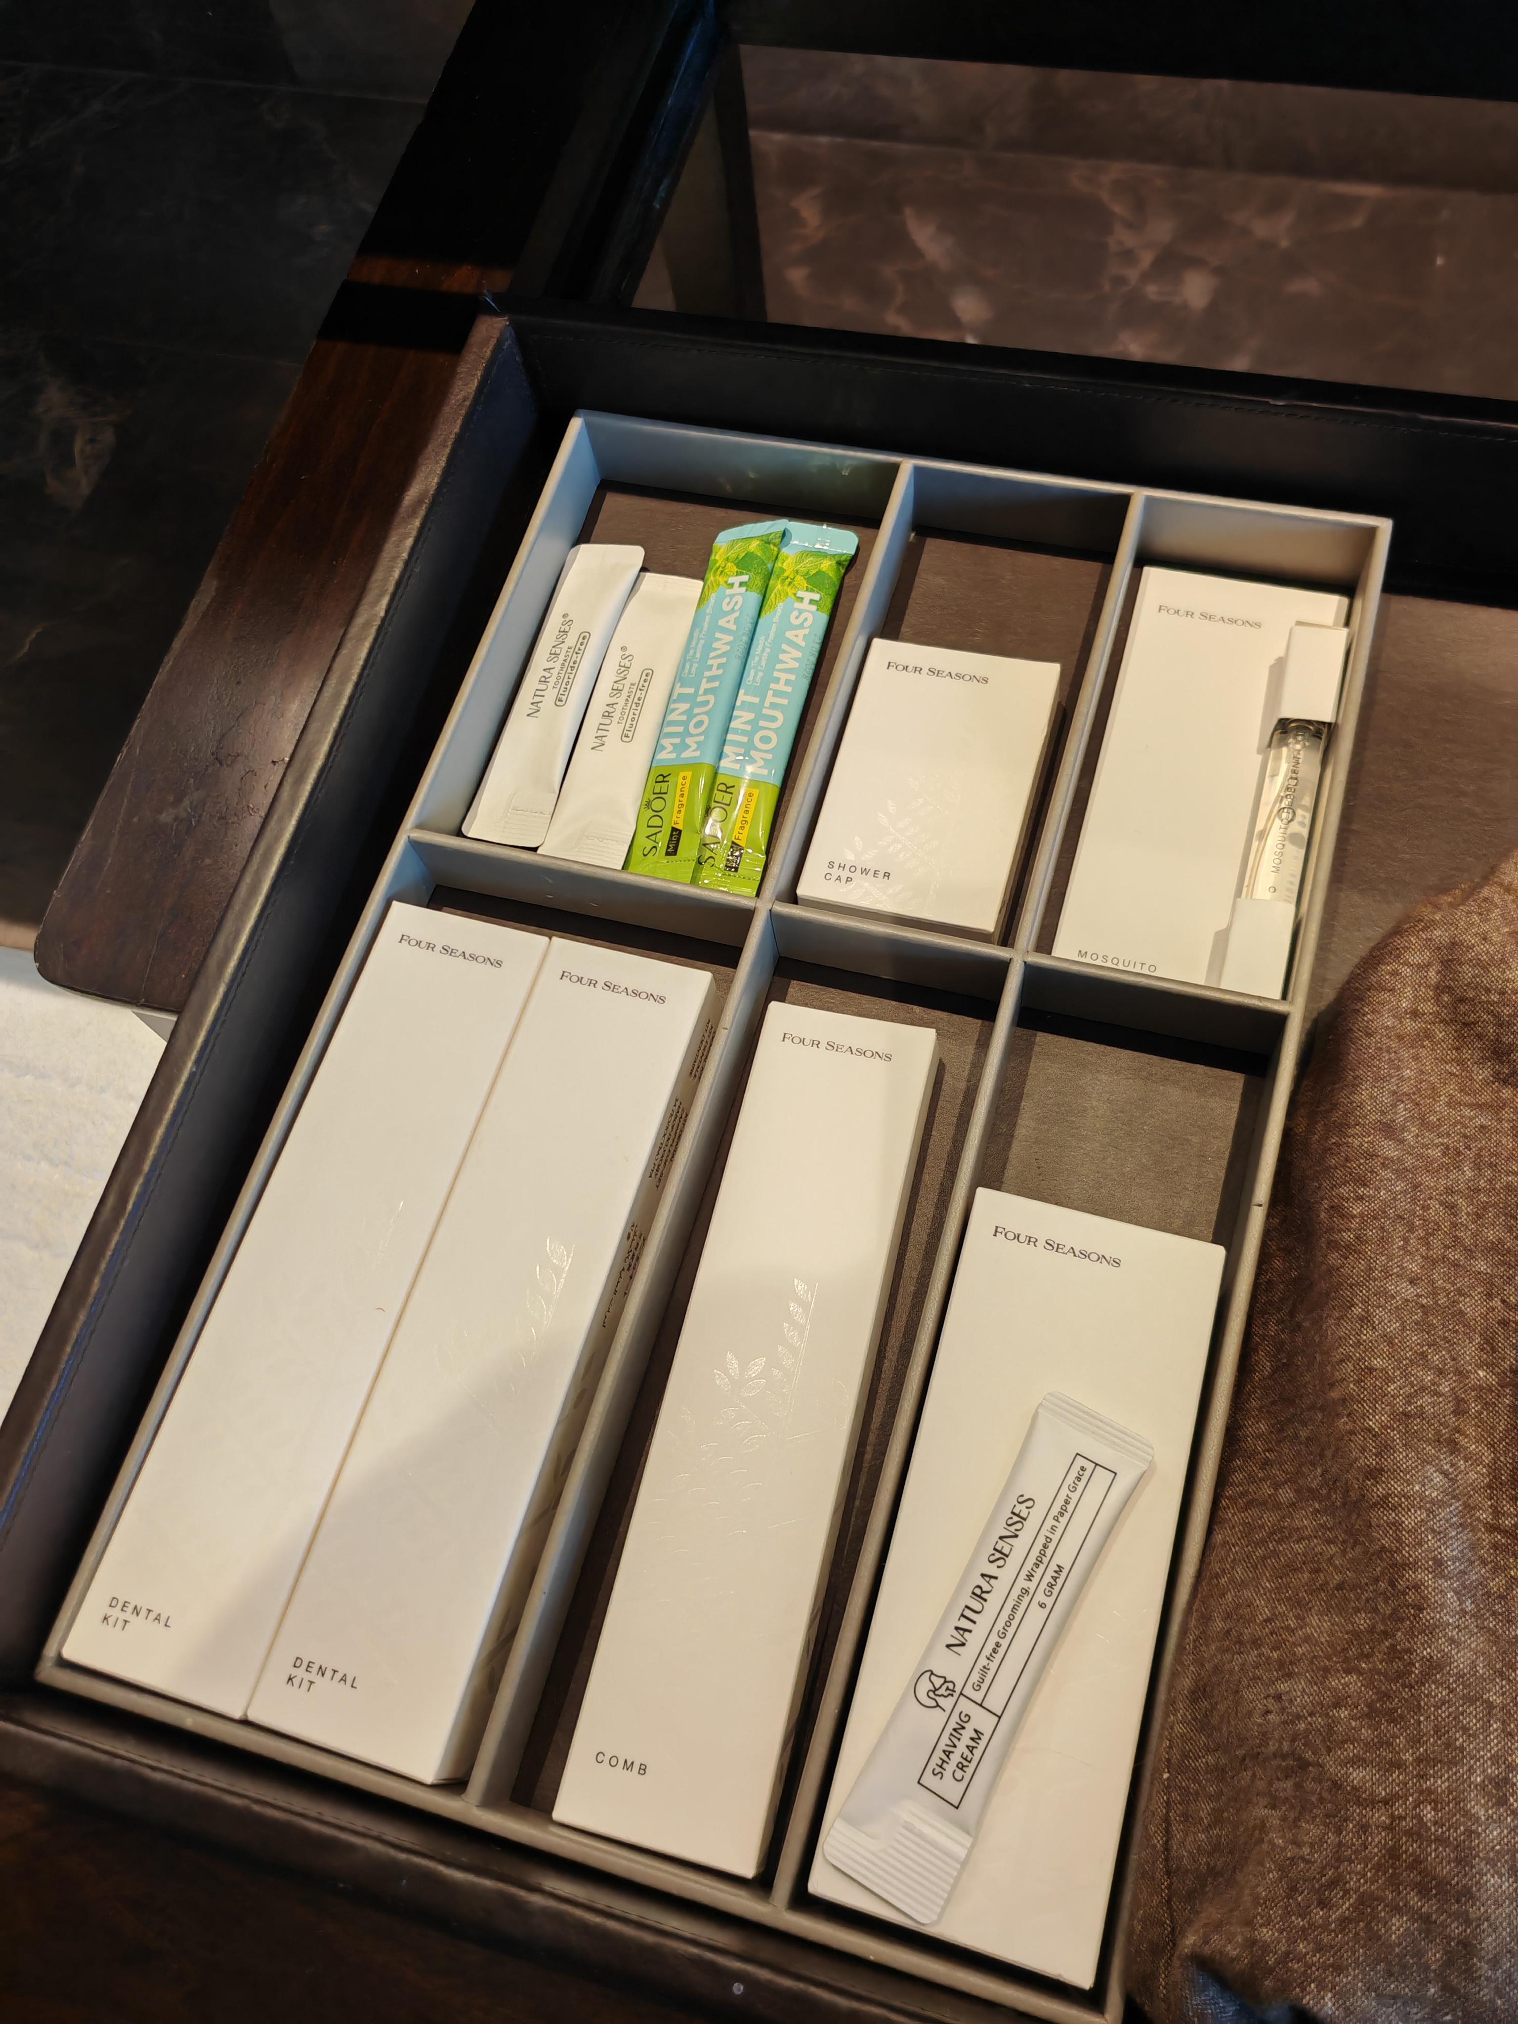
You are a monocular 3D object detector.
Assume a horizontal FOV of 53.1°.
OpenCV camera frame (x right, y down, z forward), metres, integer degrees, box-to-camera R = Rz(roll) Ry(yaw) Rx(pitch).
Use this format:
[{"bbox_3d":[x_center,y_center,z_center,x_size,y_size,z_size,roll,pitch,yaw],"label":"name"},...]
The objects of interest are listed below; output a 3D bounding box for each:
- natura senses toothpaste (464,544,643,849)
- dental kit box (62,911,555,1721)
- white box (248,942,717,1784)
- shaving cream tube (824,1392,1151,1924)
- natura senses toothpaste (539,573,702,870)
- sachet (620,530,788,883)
[{"bbox_3d":[-0.063,-0.102,0.477,0.026,0.008,0.113,11,68,13],"label":"natura senses toothpaste"},{"bbox_3d":[-0.106,0.068,0.387,0.046,0.025,0.199,13,68,12],"label":"dental kit box"},{"bbox_3d":[-0.063,0.080,0.386,0.047,0.025,0.203,13,69,14],"label":"white box"},{"bbox_3d":[0.051,0.136,0.328,0.025,0.008,0.108,26,72,18],"label":"shaving cream tube"},{"bbox_3d":[-0.040,-0.089,0.468,0.027,0.008,0.113,12,68,13],"label":"natura senses toothpaste"},{"bbox_3d":[-0.016,-0.098,0.469,0.022,0.008,0.136,8,68,12],"label":"sachet"}]

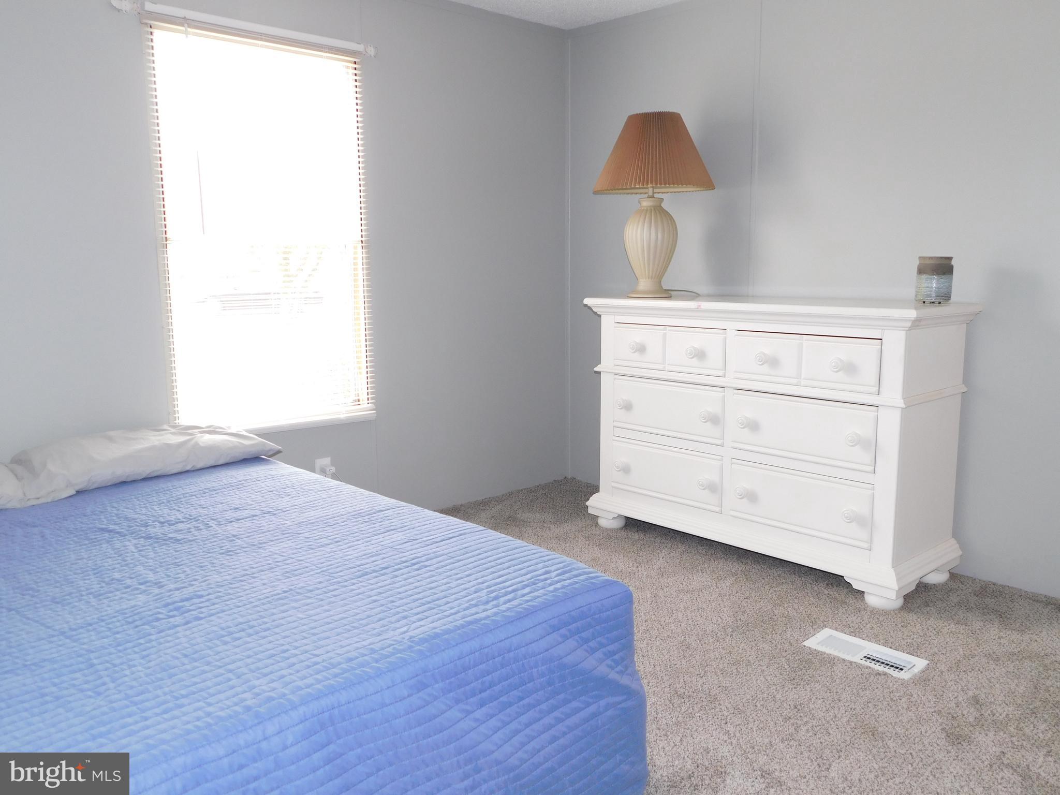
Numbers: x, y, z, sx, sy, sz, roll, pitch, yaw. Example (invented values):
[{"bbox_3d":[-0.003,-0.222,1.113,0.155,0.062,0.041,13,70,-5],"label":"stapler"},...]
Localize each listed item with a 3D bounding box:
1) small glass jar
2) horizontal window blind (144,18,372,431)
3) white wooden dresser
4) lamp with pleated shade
[{"bbox_3d":[1.294,-0.376,2.754,0.119,0.148,0.119,-9,12,-42],"label":"small glass jar"},{"bbox_3d":[-0.923,-0.574,3.065,0.793,1.350,0.090,-9,12,-42],"label":"horizontal window blind"},{"bbox_3d":[0.828,0.114,3.101,0.475,0.919,1.290,-8,12,-42],"label":"white wooden dresser"},{"bbox_3d":[0.476,-0.757,3.390,0.477,0.719,0.477,0,9,0],"label":"lamp with pleated shade"}]

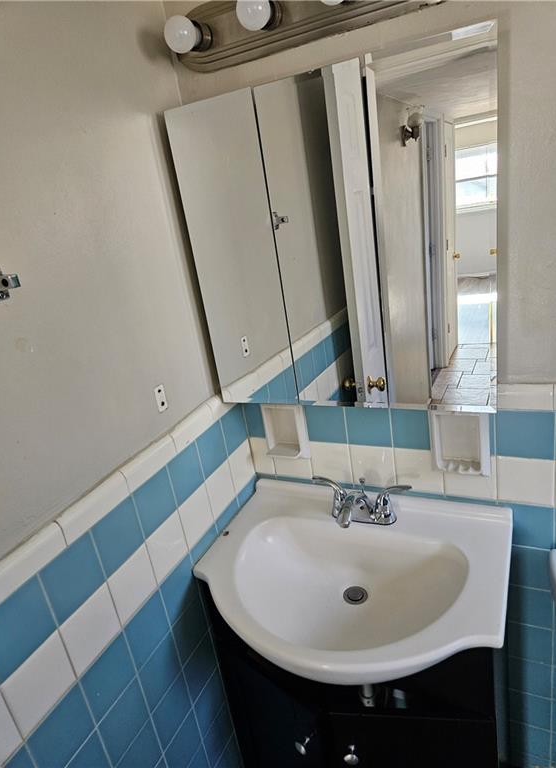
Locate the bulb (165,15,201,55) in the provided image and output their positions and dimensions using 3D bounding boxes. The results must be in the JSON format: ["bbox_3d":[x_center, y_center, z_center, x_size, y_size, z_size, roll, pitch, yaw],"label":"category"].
[{"bbox_3d":[-0.177,-0.649,0.949,0.059,0.059,0.070,1,26,27],"label":"bulb"}]

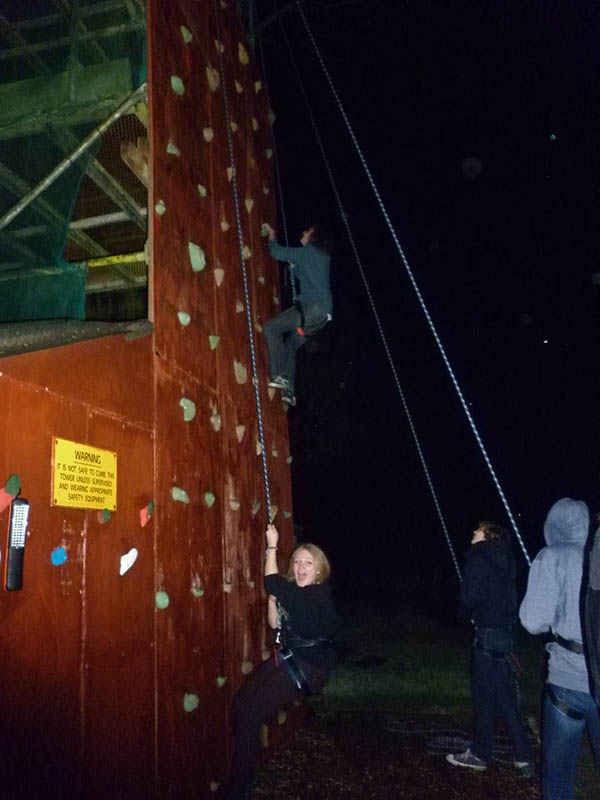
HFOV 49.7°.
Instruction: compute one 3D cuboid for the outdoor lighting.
[{"bbox_3d":[-0.816,0.414,1.865,0.052,0.265,0.035,7,-17,-38],"label":"outdoor lighting"}]

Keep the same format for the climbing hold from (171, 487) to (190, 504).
[{"bbox_3d":[-0.705,0.563,3.815,0.070,0.100,0.175,-6,-13,11],"label":"climbing hold"}]

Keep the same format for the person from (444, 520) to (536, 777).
[{"bbox_3d":[1.334,1.685,4.510,0.520,1.640,0.480,-11,-17,36],"label":"person"}]

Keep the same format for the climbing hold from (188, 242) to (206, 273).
[{"bbox_3d":[-0.589,-0.819,3.717,0.050,0.115,0.135,-7,-14,13],"label":"climbing hold"}]

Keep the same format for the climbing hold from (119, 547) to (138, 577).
[{"bbox_3d":[-0.684,0.644,2.583,0.045,0.112,0.078,-7,-14,13],"label":"climbing hold"}]

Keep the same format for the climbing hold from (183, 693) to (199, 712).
[{"bbox_3d":[-0.618,1.708,3.653,0.065,0.100,0.135,-6,-13,11],"label":"climbing hold"}]

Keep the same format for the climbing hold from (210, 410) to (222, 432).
[{"bbox_3d":[-0.592,0.152,4.591,0.065,0.145,0.130,-6,-13,11],"label":"climbing hold"}]

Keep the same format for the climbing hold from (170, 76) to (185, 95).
[{"bbox_3d":[-0.706,-1.811,3.727,0.040,0.065,0.100,-7,-14,13],"label":"climbing hold"}]

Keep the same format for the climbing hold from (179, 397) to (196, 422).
[{"bbox_3d":[-0.706,0.060,4.059,0.075,0.155,0.150,-6,-13,11],"label":"climbing hold"}]

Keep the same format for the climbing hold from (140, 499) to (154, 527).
[{"bbox_3d":[-0.797,0.593,3.383,0.055,0.135,0.110,-6,-13,11],"label":"climbing hold"}]

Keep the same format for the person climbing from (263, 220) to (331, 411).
[{"bbox_3d":[-0.030,-0.695,5.419,0.520,1.500,0.520,-7,-14,13],"label":"person climbing"}]

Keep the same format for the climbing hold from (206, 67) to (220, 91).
[{"bbox_3d":[-0.720,-2.668,5.388,0.085,0.200,0.170,-6,-13,11],"label":"climbing hold"}]

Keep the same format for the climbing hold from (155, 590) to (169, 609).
[{"bbox_3d":[-0.607,0.874,2.836,0.035,0.072,0.075,-7,-14,13],"label":"climbing hold"}]

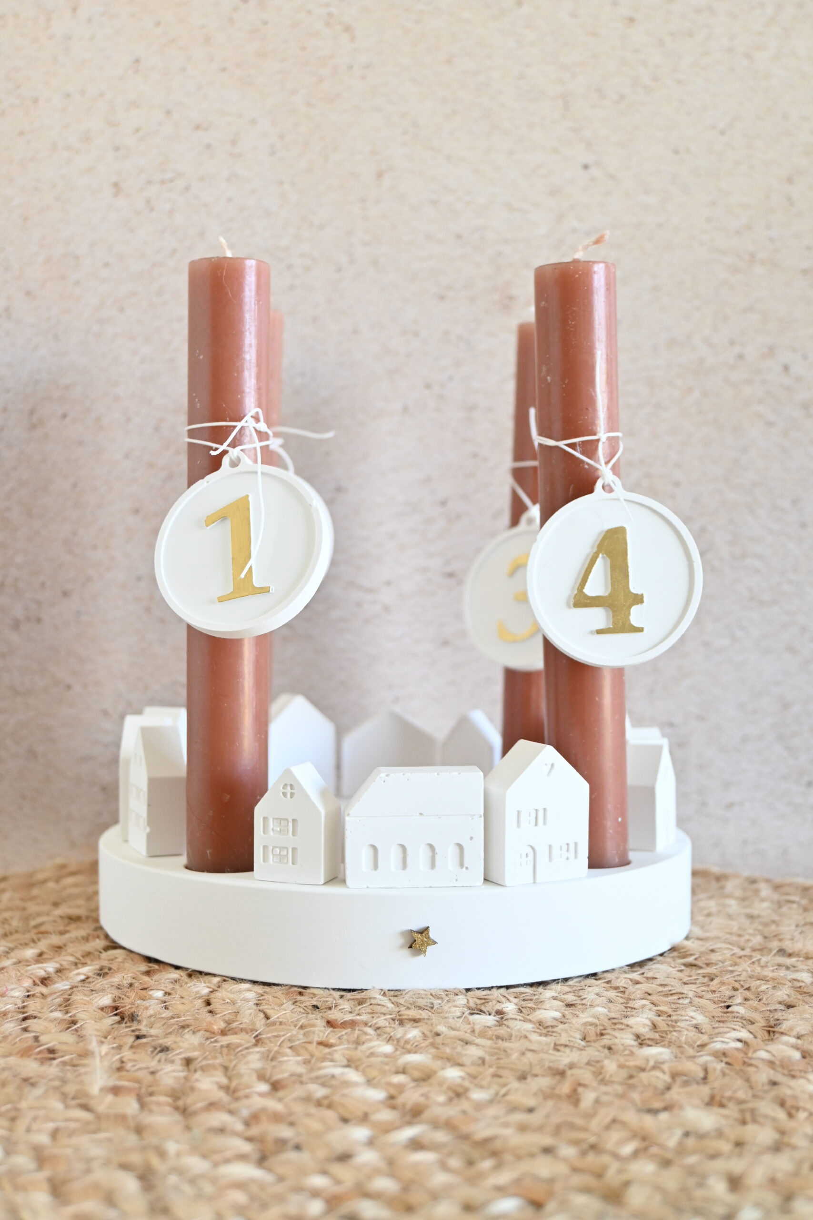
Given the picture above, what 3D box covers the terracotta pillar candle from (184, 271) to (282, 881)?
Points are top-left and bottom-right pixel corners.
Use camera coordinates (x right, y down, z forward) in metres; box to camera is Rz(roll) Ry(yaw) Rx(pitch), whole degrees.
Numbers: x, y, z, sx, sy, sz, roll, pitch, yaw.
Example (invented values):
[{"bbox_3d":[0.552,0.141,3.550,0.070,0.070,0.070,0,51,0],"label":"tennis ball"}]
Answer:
[{"bbox_3d":[-0.052,-0.010,0.468,0.024,0.183,0.024,0,3,0],"label":"terracotta pillar candle"}]

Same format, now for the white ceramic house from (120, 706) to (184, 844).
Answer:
[{"bbox_3d":[-0.086,0.054,0.526,0.012,0.039,0.026,0,3,0],"label":"white ceramic house"}]

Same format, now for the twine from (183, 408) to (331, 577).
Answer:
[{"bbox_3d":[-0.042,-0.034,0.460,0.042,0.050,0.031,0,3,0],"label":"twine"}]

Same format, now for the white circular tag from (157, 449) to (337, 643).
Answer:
[{"bbox_3d":[-0.047,-0.019,0.451,0.050,0.054,0.006,-11,-22,13],"label":"white circular tag"}]

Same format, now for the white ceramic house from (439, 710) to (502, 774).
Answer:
[{"bbox_3d":[0.026,0.053,0.602,0.021,0.033,0.012,1,3,25],"label":"white ceramic house"}]

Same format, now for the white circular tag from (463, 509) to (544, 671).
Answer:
[{"bbox_3d":[0.046,-0.005,0.566,0.050,0.054,0.006,-2,-7,9],"label":"white circular tag"}]

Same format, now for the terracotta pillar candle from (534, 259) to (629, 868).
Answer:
[{"bbox_3d":[0.051,-0.011,0.470,0.024,0.182,0.024,-1,3,0],"label":"terracotta pillar candle"}]

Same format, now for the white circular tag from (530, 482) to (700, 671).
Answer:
[{"bbox_3d":[0.059,-0.011,0.453,0.050,0.054,0.006,-4,-10,-4],"label":"white circular tag"}]

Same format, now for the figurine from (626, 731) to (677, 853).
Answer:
[{"bbox_3d":[0.075,0.057,0.497,0.012,0.034,0.021,1,3,25],"label":"figurine"}]

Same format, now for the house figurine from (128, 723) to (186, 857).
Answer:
[{"bbox_3d":[-0.078,0.055,0.497,0.012,0.039,0.026,-1,3,-22],"label":"house figurine"}]

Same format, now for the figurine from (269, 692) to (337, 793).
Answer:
[{"bbox_3d":[-0.042,0.050,0.600,0.027,0.039,0.012,-2,3,-27],"label":"figurine"}]

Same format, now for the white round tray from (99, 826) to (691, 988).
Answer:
[{"bbox_3d":[-0.002,0.086,0.528,0.194,0.026,0.194,0,3,0],"label":"white round tray"}]

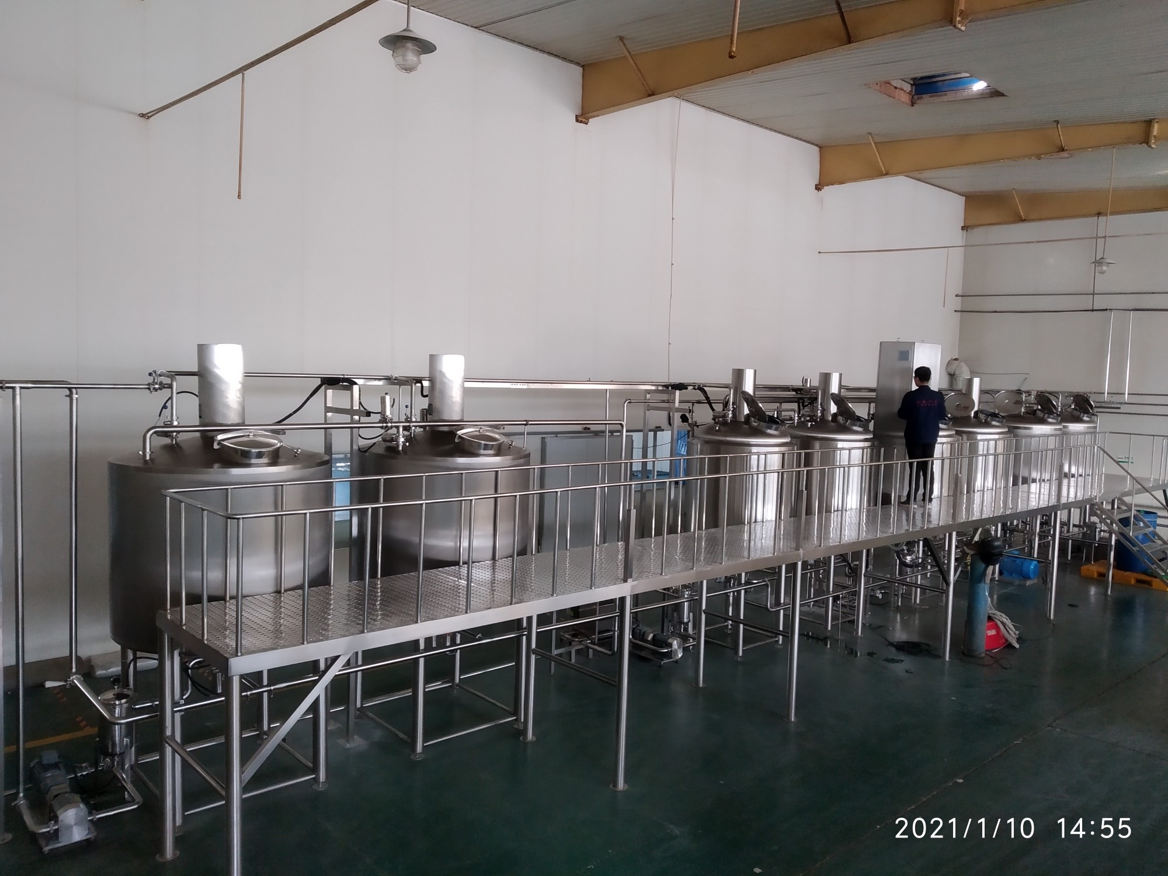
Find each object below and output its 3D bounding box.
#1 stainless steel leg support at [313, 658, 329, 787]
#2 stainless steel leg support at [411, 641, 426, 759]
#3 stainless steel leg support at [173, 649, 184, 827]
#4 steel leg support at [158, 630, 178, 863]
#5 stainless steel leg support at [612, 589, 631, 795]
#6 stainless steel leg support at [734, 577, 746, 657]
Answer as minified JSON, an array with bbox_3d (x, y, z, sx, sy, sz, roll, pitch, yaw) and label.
[{"bbox_3d":[-1.885,1.921,6.298,0.100,1.194,0.100,-2,5,-42],"label":"stainless steel leg support"},{"bbox_3d":[-1.324,2.045,7.032,0.090,1.052,0.090,1,4,0],"label":"stainless steel leg support"},{"bbox_3d":[-2.627,1.943,5.644,0.100,1.194,0.100,-2,5,-42],"label":"stainless steel leg support"},{"bbox_3d":[-2.530,1.848,5.341,0.085,1.431,0.085,-2,5,-42],"label":"steel leg support"},{"bbox_3d":[0.295,1.903,6.555,0.090,1.476,0.090,-2,5,-42],"label":"stainless steel leg support"},{"bbox_3d":[1.704,1.832,9.585,0.100,1.140,0.100,-2,5,-42],"label":"stainless steel leg support"}]

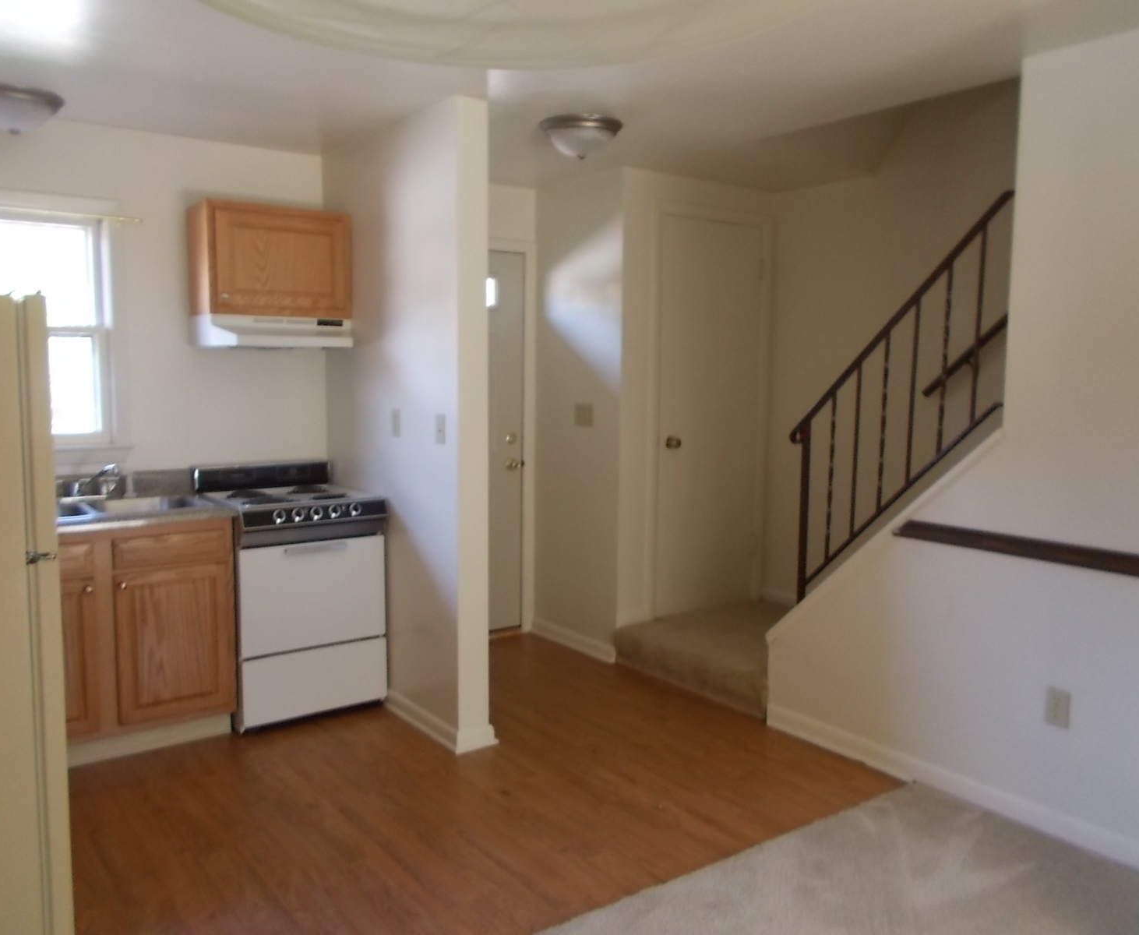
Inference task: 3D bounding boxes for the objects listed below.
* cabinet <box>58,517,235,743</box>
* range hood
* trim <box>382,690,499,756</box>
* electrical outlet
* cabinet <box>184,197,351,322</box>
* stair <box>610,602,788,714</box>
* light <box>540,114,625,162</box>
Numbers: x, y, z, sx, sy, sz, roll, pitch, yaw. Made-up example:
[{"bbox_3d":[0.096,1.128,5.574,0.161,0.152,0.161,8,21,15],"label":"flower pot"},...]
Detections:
[{"bbox_3d":[-1.844,0.584,3.617,0.905,0.787,0.600,-4,7,-37],"label":"cabinet"},{"bbox_3d":[-1.257,-0.578,4.039,0.608,0.136,0.445,-4,7,-37],"label":"range hood"},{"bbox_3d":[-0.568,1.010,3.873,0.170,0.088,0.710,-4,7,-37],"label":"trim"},{"bbox_3d":[1.517,0.742,2.903,0.010,0.114,0.072,-4,7,-37],"label":"electrical outlet"},{"bbox_3d":[-1.292,-0.877,4.061,0.608,0.458,0.320,-4,7,-37],"label":"cabinet"},{"bbox_3d":[0.962,0.902,4.592,1.110,0.187,0.980,-4,7,-37],"label":"stair"},{"bbox_3d":[0.051,-1.285,3.675,0.330,0.126,0.330,0,5,0],"label":"light"}]

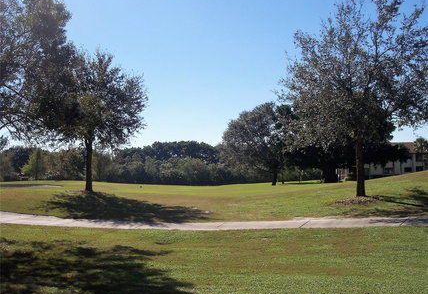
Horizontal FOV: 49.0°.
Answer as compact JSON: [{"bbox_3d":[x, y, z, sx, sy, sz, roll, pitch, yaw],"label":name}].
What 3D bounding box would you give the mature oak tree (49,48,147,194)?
[{"bbox_3d":[-6.280,-1.390,25.500,5.600,7.600,5.500,0,-3,0],"label":"mature oak tree"}]

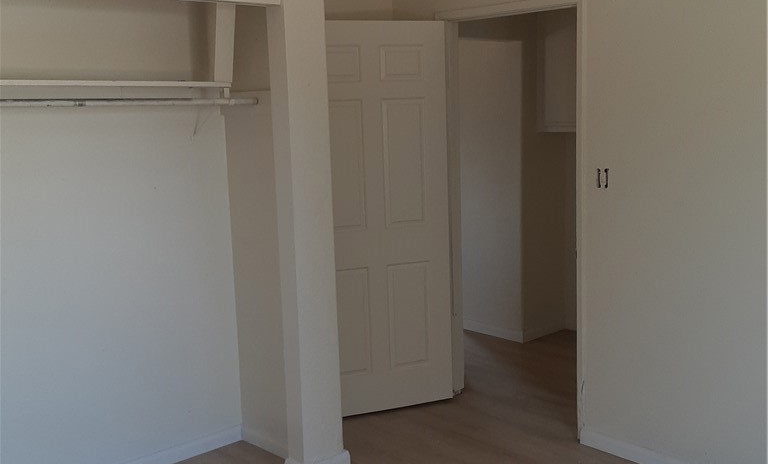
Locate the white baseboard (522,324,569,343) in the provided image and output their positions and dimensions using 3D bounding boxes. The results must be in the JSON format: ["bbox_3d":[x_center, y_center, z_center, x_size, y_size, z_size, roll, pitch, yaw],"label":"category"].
[{"bbox_3d":[1.093,0.669,5.459,0.464,0.082,0.018,-10,13,-42],"label":"white baseboard"}]

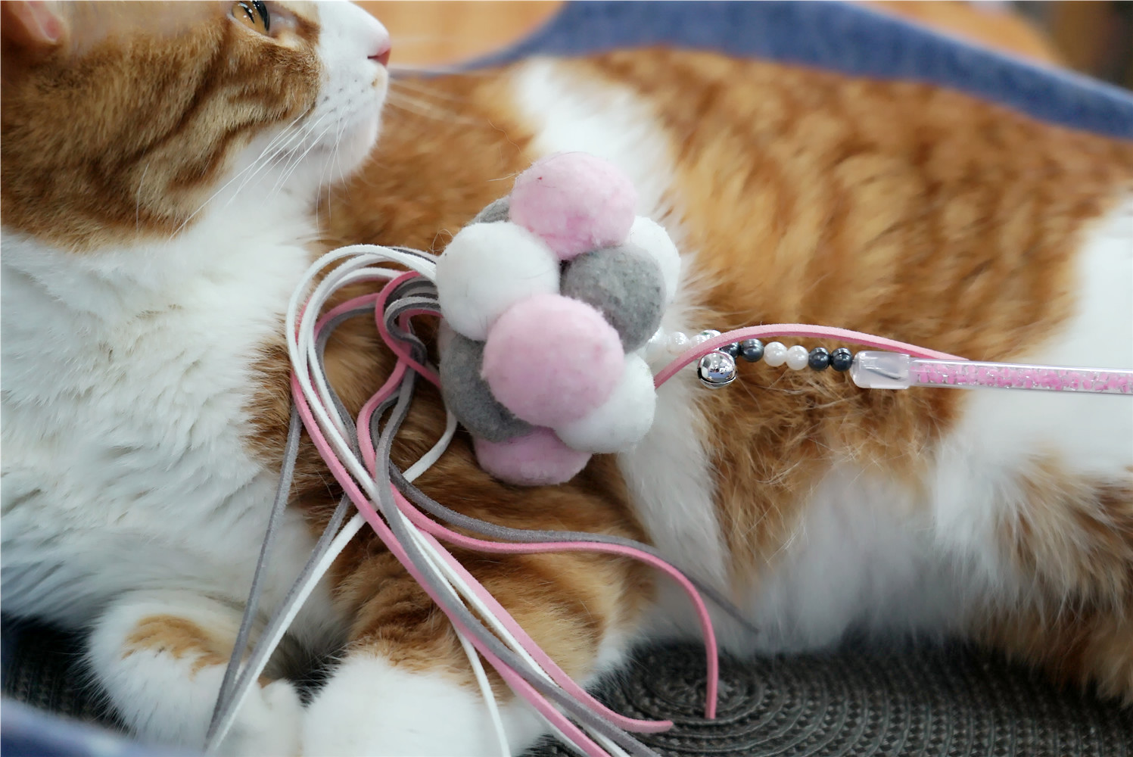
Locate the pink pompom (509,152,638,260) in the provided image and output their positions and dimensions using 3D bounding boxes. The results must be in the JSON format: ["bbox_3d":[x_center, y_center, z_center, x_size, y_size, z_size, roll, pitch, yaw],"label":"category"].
[{"bbox_3d":[0.002,-0.042,0.476,0.031,0.028,0.029,0,25,0],"label":"pink pompom"}]

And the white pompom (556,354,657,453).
[{"bbox_3d":[0.009,0.005,0.470,0.026,0.026,0.026,0,25,0],"label":"white pompom"}]

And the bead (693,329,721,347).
[{"bbox_3d":[0.035,-0.009,0.487,0.006,0.006,0.006,0,25,0],"label":"bead"}]

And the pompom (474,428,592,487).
[{"bbox_3d":[-0.008,0.012,0.482,0.029,0.028,0.028,0,25,0],"label":"pompom"}]

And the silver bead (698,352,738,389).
[{"bbox_3d":[0.037,-0.002,0.480,0.009,0.010,0.009,0,25,0],"label":"silver bead"}]

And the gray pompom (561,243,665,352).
[{"bbox_3d":[0.011,-0.019,0.468,0.026,0.027,0.026,0,25,0],"label":"gray pompom"}]

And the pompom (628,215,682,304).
[{"bbox_3d":[0.016,-0.027,0.484,0.026,0.026,0.026,0,25,0],"label":"pompom"}]

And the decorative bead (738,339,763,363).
[{"bbox_3d":[0.046,-0.007,0.484,0.006,0.006,0.006,0,25,0],"label":"decorative bead"}]

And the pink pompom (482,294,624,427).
[{"bbox_3d":[-0.003,-0.004,0.452,0.032,0.031,0.031,0,25,0],"label":"pink pompom"}]

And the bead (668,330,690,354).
[{"bbox_3d":[0.028,-0.009,0.486,0.006,0.006,0.006,0,25,0],"label":"bead"}]

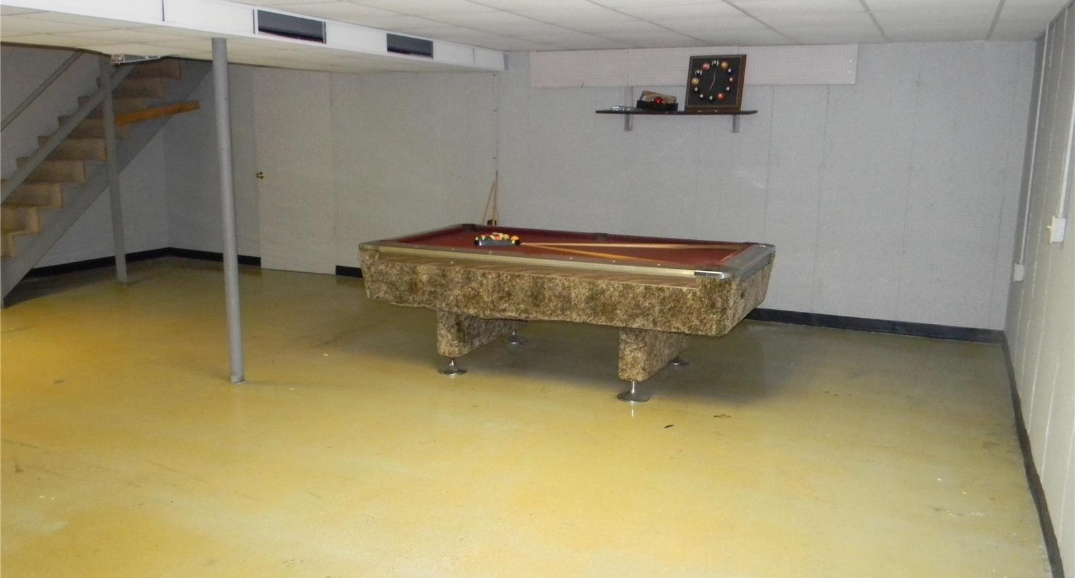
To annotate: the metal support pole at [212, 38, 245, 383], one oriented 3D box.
[{"bbox_3d":[-1.734,-0.412,4.897,0.079,1.925,0.079,6,12,24],"label":"metal support pole"}]

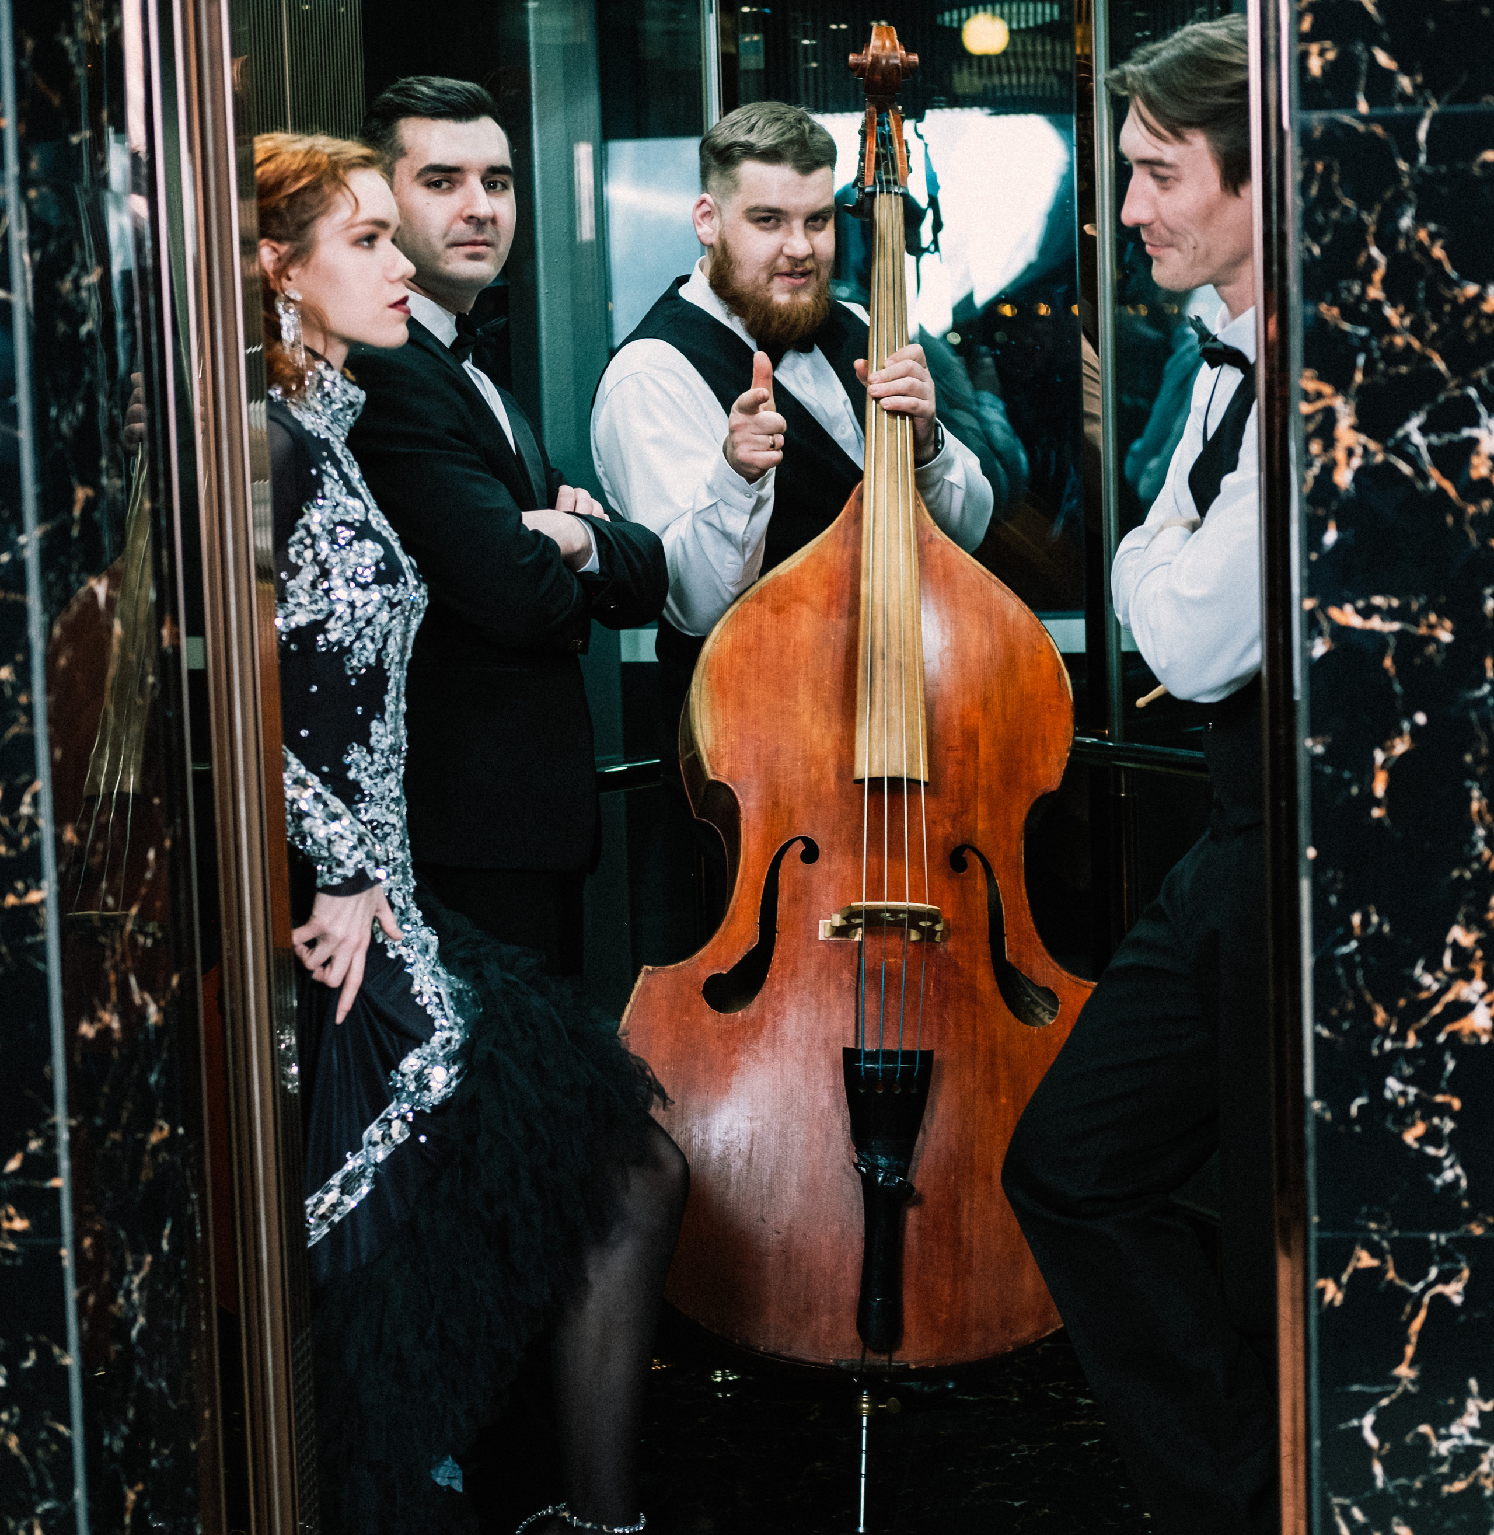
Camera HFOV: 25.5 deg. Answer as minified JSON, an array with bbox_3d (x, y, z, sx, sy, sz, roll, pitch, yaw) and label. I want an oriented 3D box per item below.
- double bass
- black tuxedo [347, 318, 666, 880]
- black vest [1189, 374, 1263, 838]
[{"bbox_3d":[0.179,-0.157,4.327,0.670,1.860,0.370,2,-16,-4],"label":"double bass"},{"bbox_3d":[-0.294,-0.192,3.639,0.360,0.650,0.500,3,8,38],"label":"black tuxedo"},{"bbox_3d":[0.557,-0.186,3.260,0.270,0.530,0.400,-4,6,-20],"label":"black vest"}]

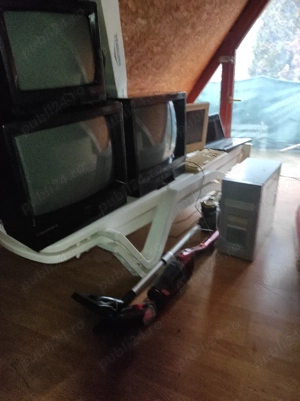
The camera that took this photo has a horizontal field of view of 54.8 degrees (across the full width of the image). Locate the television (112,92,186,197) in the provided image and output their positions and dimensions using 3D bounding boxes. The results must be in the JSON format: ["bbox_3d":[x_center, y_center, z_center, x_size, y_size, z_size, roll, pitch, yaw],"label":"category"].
[{"bbox_3d":[-0.107,-0.358,1.666,0.450,0.468,0.461,15,30,34],"label":"television"}]

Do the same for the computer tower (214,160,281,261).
[{"bbox_3d":[0.553,0.036,1.596,0.189,0.420,0.400,14,29,32],"label":"computer tower"}]

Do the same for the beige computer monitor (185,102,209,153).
[{"bbox_3d":[0.158,-0.526,2.141,0.370,0.345,0.360,-23,31,-38],"label":"beige computer monitor"}]

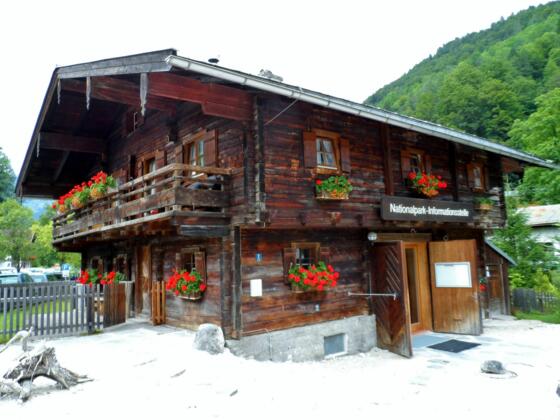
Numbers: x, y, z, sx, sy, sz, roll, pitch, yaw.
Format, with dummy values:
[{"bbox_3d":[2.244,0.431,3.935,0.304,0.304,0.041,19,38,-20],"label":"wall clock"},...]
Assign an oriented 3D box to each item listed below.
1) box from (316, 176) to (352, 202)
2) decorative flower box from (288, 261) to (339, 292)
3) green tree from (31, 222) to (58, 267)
[{"bbox_3d":[1.043,-0.407,7.534,0.756,0.392,0.320,3,-7,-41],"label":"box"},{"bbox_3d":[0.695,1.362,7.947,1.055,0.541,0.420,3,-7,-41],"label":"decorative flower box"},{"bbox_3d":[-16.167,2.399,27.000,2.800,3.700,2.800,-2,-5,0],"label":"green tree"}]

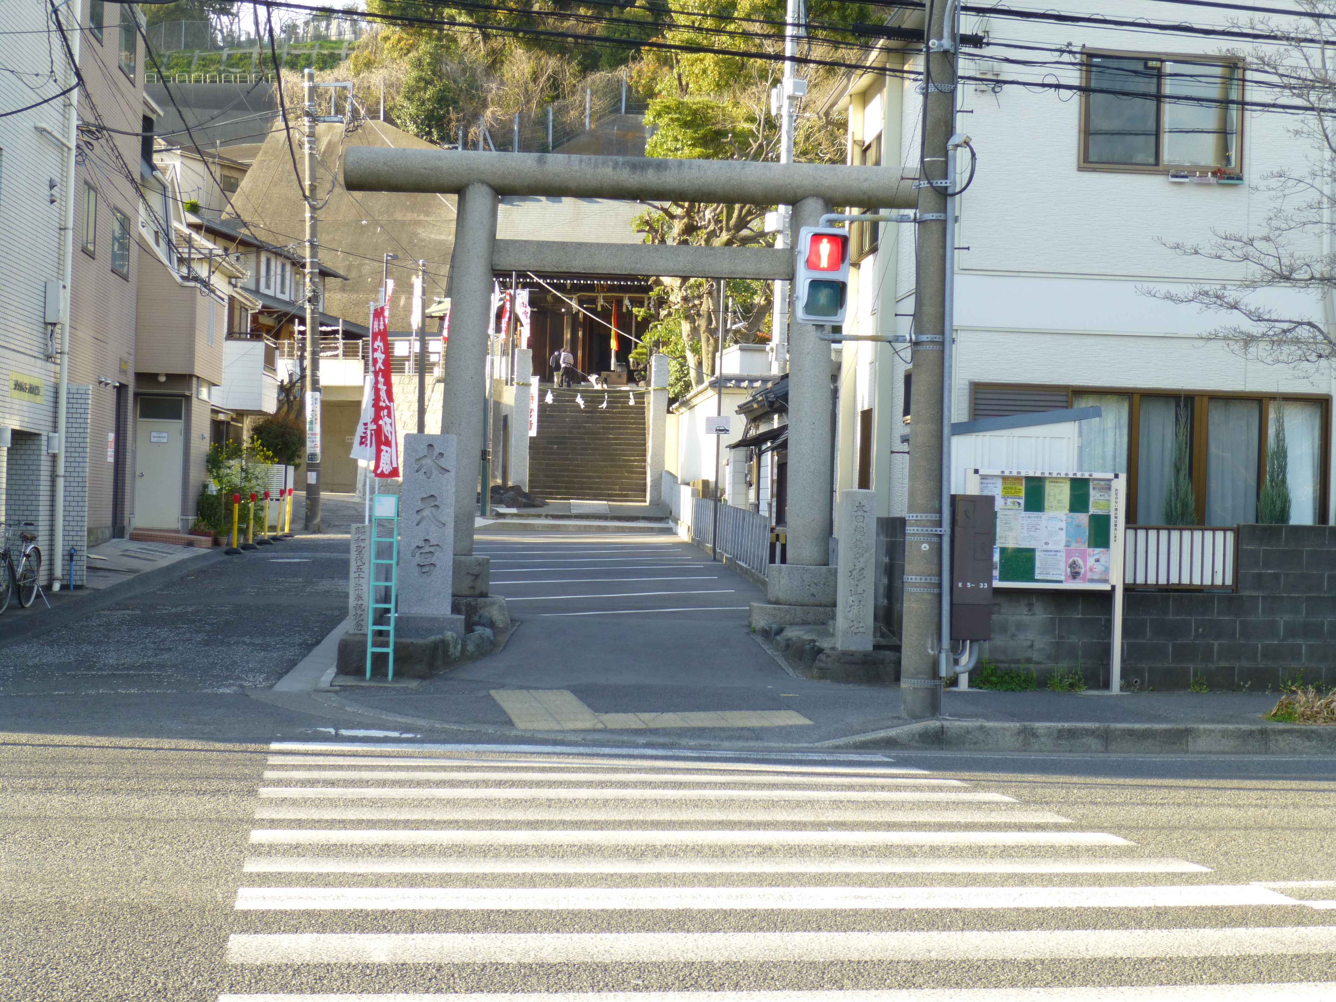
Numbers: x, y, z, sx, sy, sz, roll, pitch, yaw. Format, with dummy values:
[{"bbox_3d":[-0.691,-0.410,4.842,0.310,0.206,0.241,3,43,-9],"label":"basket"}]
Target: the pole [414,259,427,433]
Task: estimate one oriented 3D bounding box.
[{"bbox_3d":[-5.059,-2.087,47.500,0.150,5.750,0.150,1,-1,0],"label":"pole"}]

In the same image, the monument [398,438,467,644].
[{"bbox_3d":[-1.946,0.290,18.650,0.620,1.670,0.400,2,-1,-4],"label":"monument"}]

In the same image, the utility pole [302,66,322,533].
[{"bbox_3d":[-7.573,-4.269,49.200,0.320,9.800,0.320,0,-1,0],"label":"utility pole"}]

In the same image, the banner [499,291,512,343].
[{"bbox_3d":[-5.187,-5.887,74.000,0.400,1.680,0.300,2,-1,-5],"label":"banner"}]

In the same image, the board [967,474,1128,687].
[{"bbox_3d":[3.238,0.691,19.900,1.380,1.900,0.100,2,-1,-9],"label":"board"}]

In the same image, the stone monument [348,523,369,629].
[{"bbox_3d":[-2.482,0.626,18.650,0.145,0.870,0.140,2,-1,-2],"label":"stone monument"}]

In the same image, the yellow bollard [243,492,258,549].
[{"bbox_3d":[-6.663,0.325,37.000,0.270,0.890,0.270,2,-1,0],"label":"yellow bollard"}]

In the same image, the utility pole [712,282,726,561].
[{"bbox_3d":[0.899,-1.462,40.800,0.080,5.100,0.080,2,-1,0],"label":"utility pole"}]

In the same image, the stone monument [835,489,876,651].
[{"bbox_3d":[1.554,0.573,19.100,0.265,1.320,0.250,2,-1,-3],"label":"stone monument"}]

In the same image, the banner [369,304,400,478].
[{"bbox_3d":[-2.545,-0.984,20.800,0.280,1.570,0.200,2,-1,-5],"label":"banner"}]

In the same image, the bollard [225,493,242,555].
[{"bbox_3d":[-7.355,0.372,39.300,0.300,1.000,0.300,2,-1,0],"label":"bollard"}]

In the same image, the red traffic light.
[{"bbox_3d":[1.153,-1.828,17.000,0.320,0.310,0.200,2,-1,-6],"label":"red traffic light"}]

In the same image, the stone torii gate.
[{"bbox_3d":[-0.245,-1.058,20.500,5.330,4.020,0.650,2,-1,-2],"label":"stone torii gate"}]

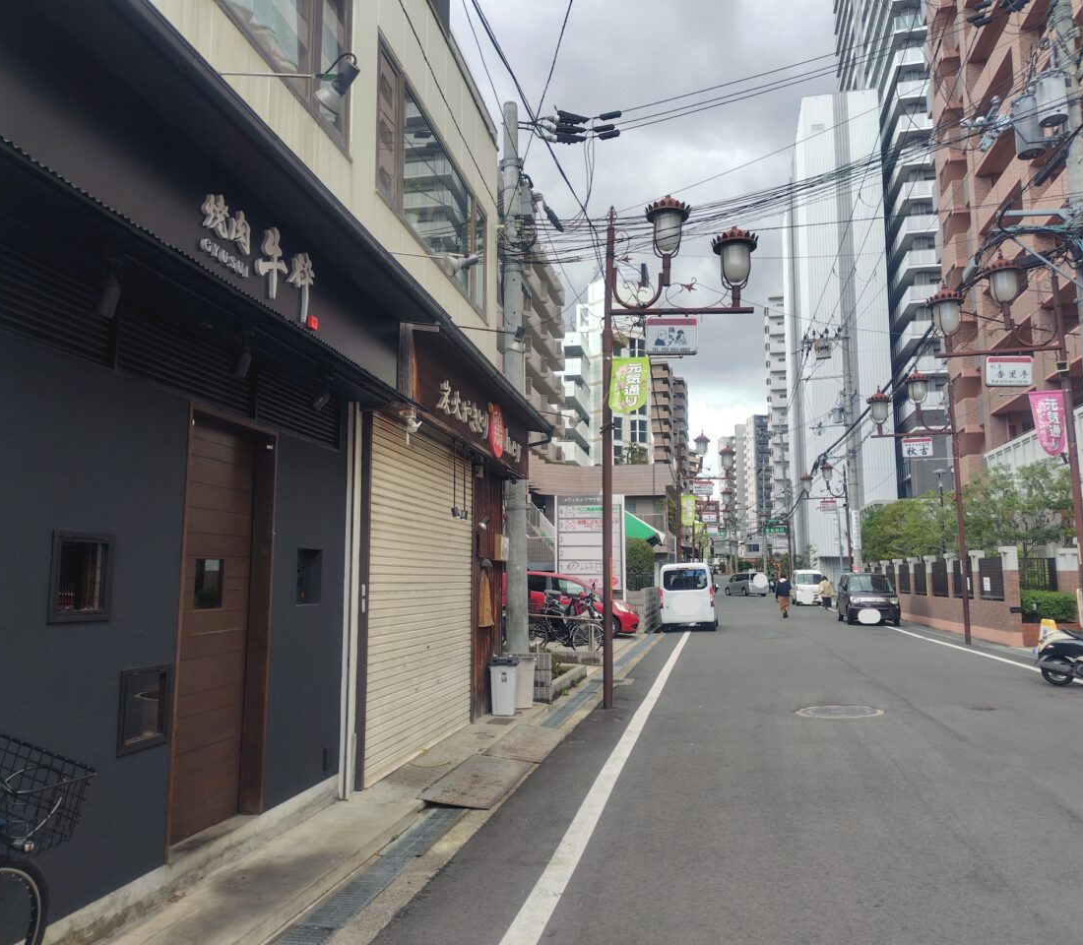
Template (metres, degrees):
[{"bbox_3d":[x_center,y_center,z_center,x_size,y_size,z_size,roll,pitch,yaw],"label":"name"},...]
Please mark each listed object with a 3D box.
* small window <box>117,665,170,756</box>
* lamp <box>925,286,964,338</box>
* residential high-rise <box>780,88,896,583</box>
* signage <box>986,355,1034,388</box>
[{"bbox_3d":[-1.754,1.048,3.704,0.080,0.361,0.330,-2,-8,11],"label":"small window"},{"bbox_3d":[6.225,-2.497,12.912,0.500,0.770,0.500,-2,-8,12],"label":"lamp"},{"bbox_3d":[28.952,-10.281,83.624,6.400,44.486,24.000,-2,-7,12],"label":"residential high-rise"},{"bbox_3d":[7.052,-1.518,12.612,0.645,0.479,0.100,-2,-8,12],"label":"signage"}]

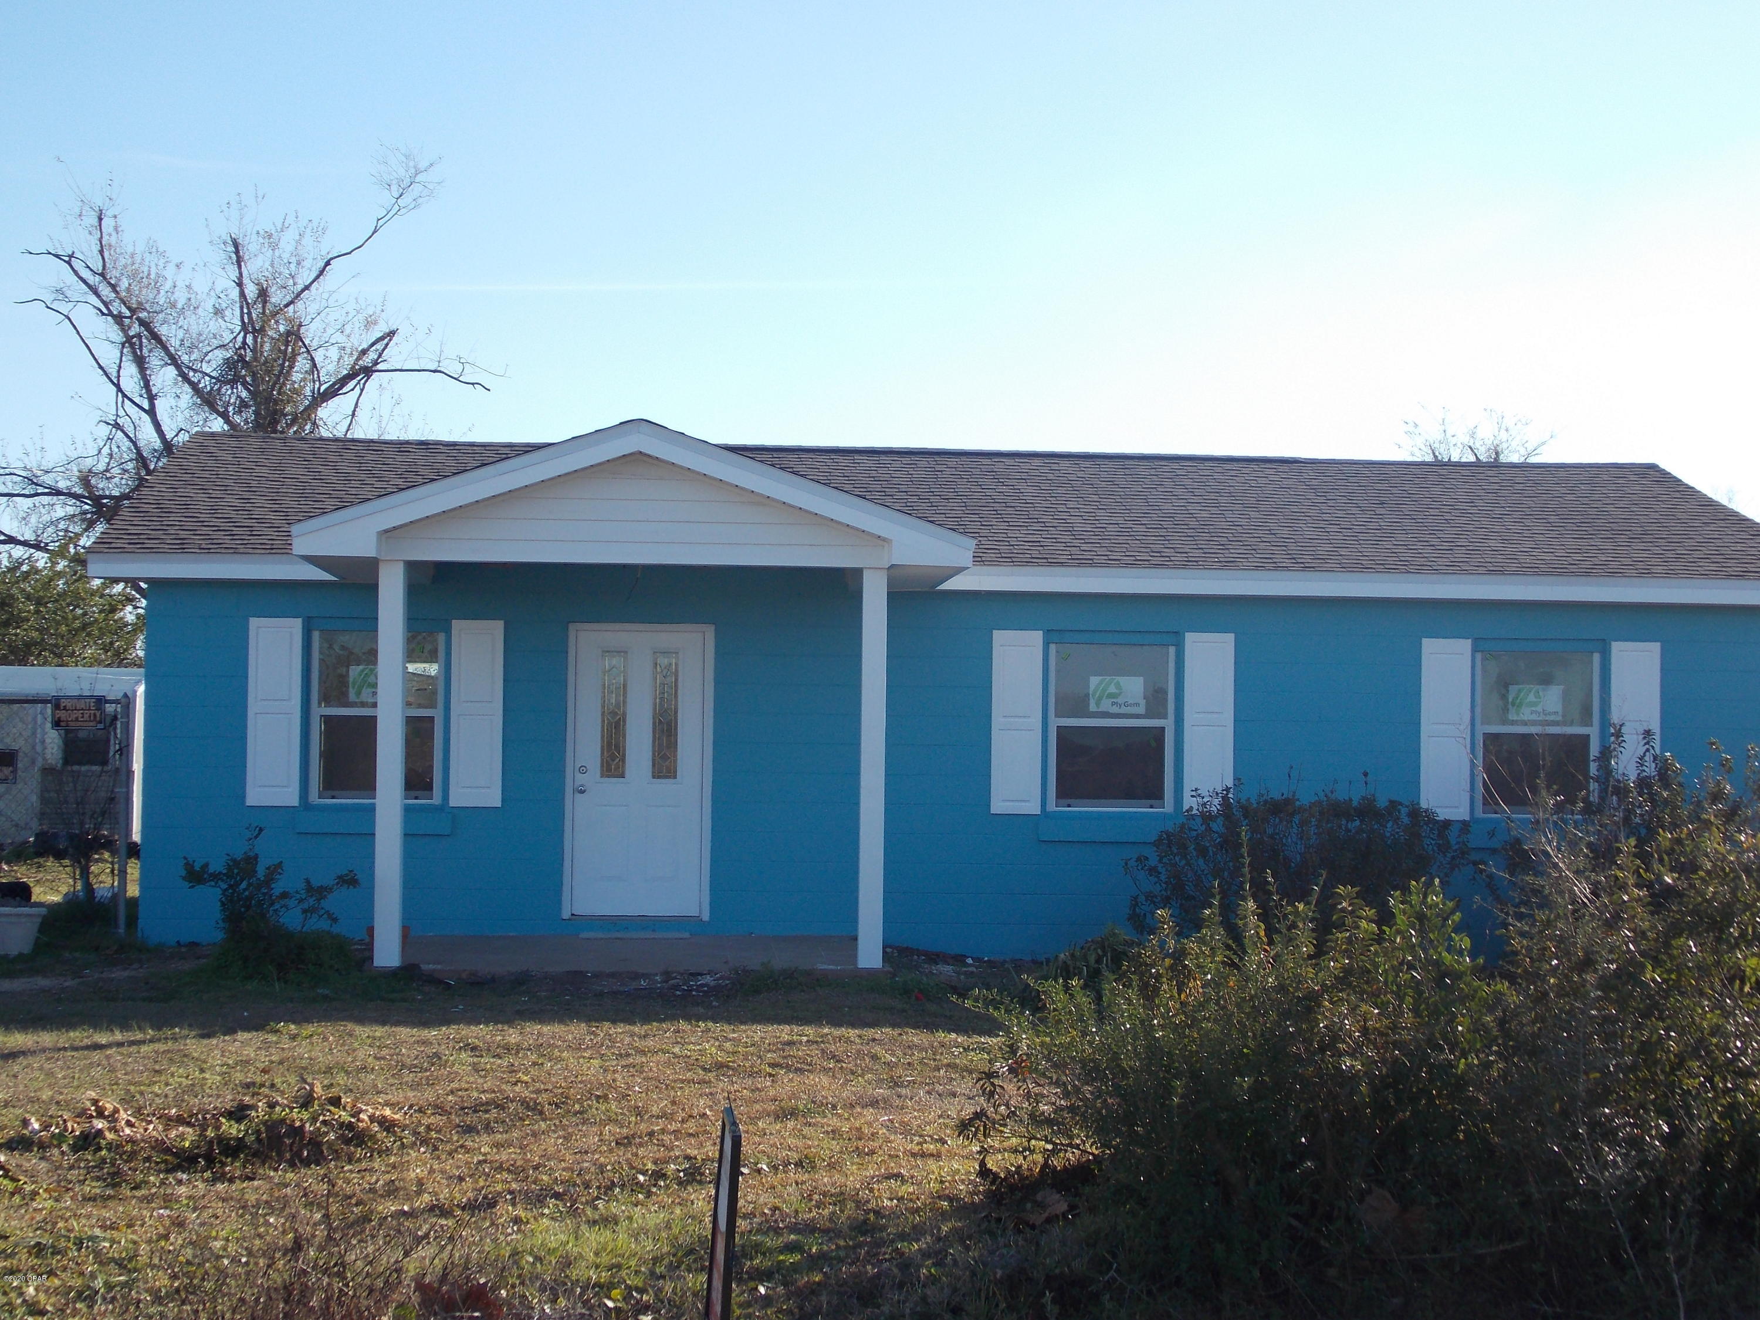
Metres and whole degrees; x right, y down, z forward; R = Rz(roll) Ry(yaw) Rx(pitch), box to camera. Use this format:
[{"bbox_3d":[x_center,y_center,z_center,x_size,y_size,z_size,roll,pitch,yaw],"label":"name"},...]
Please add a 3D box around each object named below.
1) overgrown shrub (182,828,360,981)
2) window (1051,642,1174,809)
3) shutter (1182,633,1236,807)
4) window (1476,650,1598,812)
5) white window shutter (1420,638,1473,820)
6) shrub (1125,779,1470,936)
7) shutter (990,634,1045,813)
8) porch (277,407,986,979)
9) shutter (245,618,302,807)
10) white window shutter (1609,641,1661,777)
[{"bbox_3d":[-3.868,1.526,16.803,1.068,0.909,0.900,1,-2,-5],"label":"overgrown shrub"},{"bbox_3d":[1.646,0.484,18.866,0.899,1.182,0.100,1,-2,-5],"label":"window"},{"bbox_3d":[2.345,0.464,18.830,0.357,1.297,0.035,1,-2,-5],"label":"shutter"},{"bbox_3d":[4.738,0.541,19.111,0.908,1.189,0.100,1,-2,-5],"label":"window"},{"bbox_3d":[4.060,0.500,18.965,0.362,1.299,0.035,1,-2,-5],"label":"white window shutter"},{"bbox_3d":[2.861,1.458,17.995,2.291,1.276,1.150,1,-2,-5],"label":"shrub"},{"bbox_3d":[0.970,0.446,18.721,0.351,1.295,0.035,1,-2,-5],"label":"shutter"},{"bbox_3d":[-1.585,0.278,17.283,4.170,3.380,2.655,1,-2,-5],"label":"porch"},{"bbox_3d":[-4.189,0.364,18.312,0.361,1.296,0.035,1,-2,-5],"label":"shutter"},{"bbox_3d":[5.448,0.524,19.075,0.366,1.297,0.035,1,-2,-5],"label":"white window shutter"}]

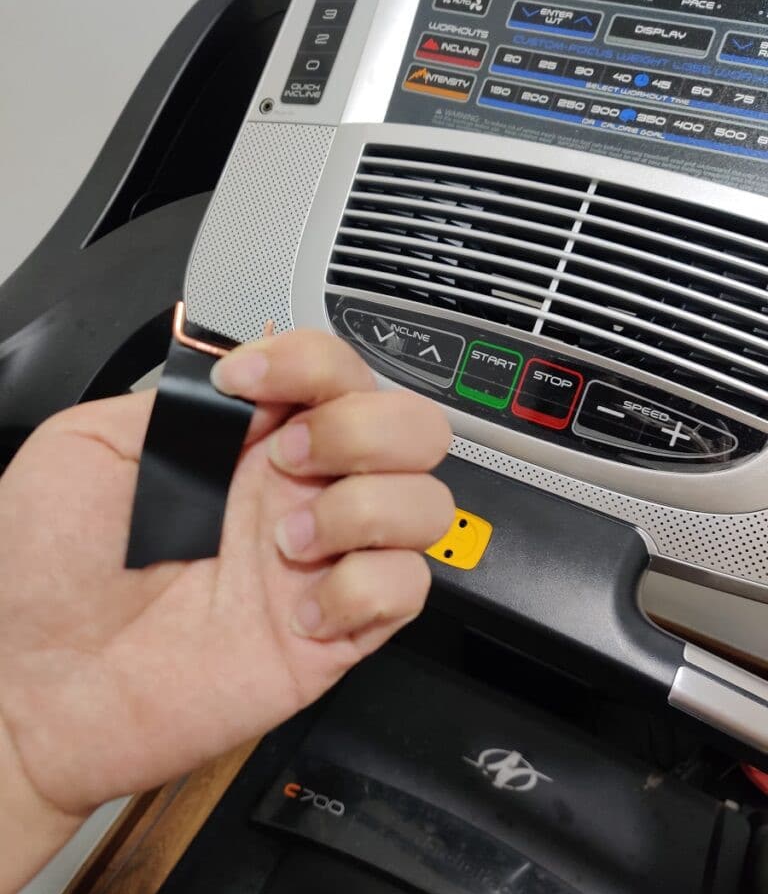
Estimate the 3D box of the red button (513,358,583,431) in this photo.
[{"bbox_3d":[0.080,-0.026,0.391,0.030,0.029,0.005,22,5,21],"label":"red button"}]

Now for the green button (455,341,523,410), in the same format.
[{"bbox_3d":[0.053,-0.037,0.402,0.029,0.029,0.005,22,5,21],"label":"green button"}]

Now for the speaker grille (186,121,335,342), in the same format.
[{"bbox_3d":[-0.069,-0.122,0.468,0.087,0.010,0.147,22,91,21],"label":"speaker grille"}]

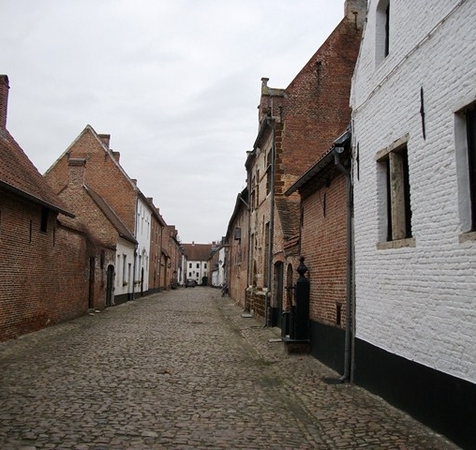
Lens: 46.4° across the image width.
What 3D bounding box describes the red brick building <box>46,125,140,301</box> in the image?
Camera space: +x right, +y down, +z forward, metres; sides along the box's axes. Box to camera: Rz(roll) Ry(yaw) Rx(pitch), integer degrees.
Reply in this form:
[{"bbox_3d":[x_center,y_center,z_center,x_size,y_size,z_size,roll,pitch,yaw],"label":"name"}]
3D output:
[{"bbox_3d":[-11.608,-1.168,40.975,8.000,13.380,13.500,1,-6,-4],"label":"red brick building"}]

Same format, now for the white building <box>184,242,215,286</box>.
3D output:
[{"bbox_3d":[-9.988,10.462,144.334,10.000,11.080,8.000,1,-6,-4],"label":"white building"}]

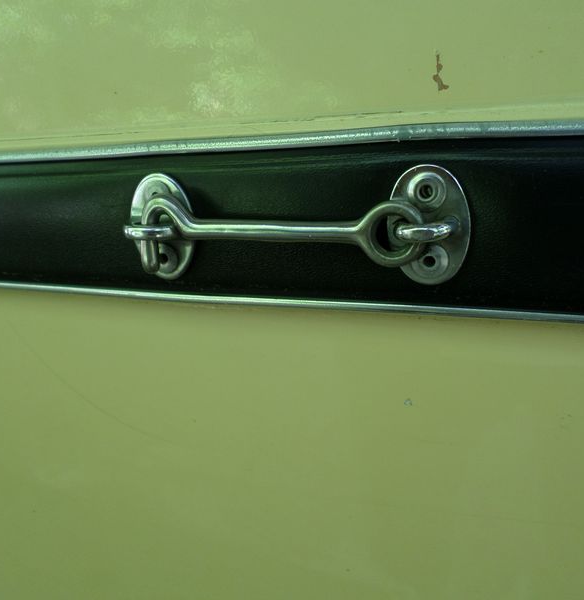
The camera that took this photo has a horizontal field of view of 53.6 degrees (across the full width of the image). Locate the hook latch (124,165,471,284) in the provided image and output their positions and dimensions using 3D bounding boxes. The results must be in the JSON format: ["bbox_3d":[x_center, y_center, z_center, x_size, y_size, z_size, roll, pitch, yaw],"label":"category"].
[{"bbox_3d":[-0.004,-0.023,0.195,0.123,0.040,0.017,2,16,17],"label":"hook latch"}]

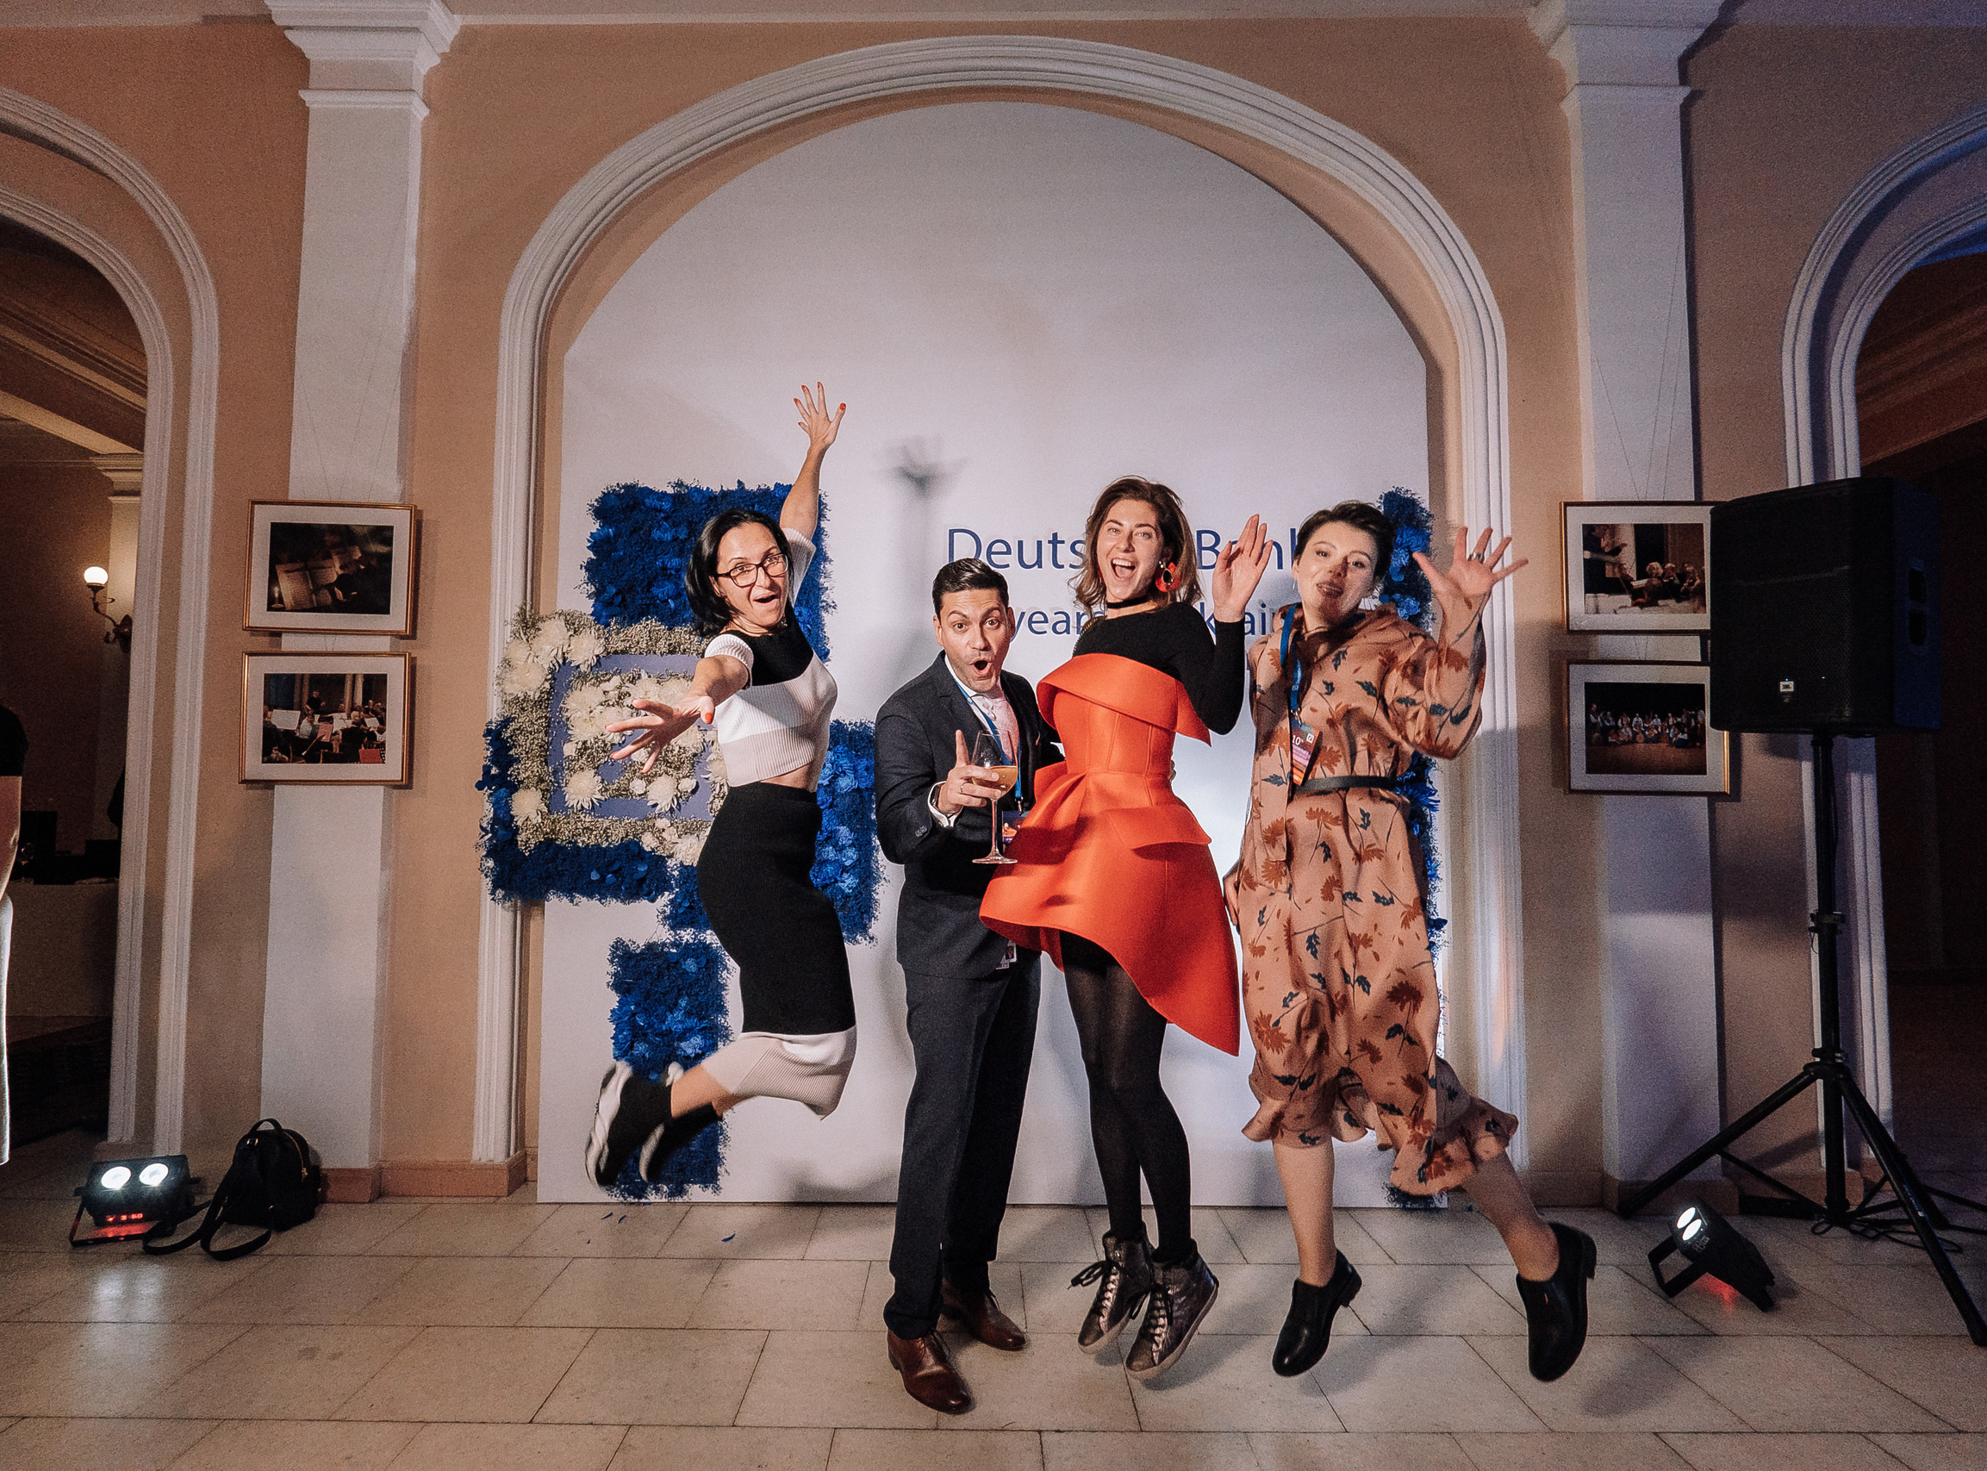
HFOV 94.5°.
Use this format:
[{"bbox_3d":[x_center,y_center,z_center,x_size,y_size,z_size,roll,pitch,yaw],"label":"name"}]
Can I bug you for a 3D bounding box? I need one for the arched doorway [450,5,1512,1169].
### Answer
[{"bbox_3d":[0.031,-0.428,3.029,3.240,3.720,0.260,0,-3,0],"label":"arched doorway"}]

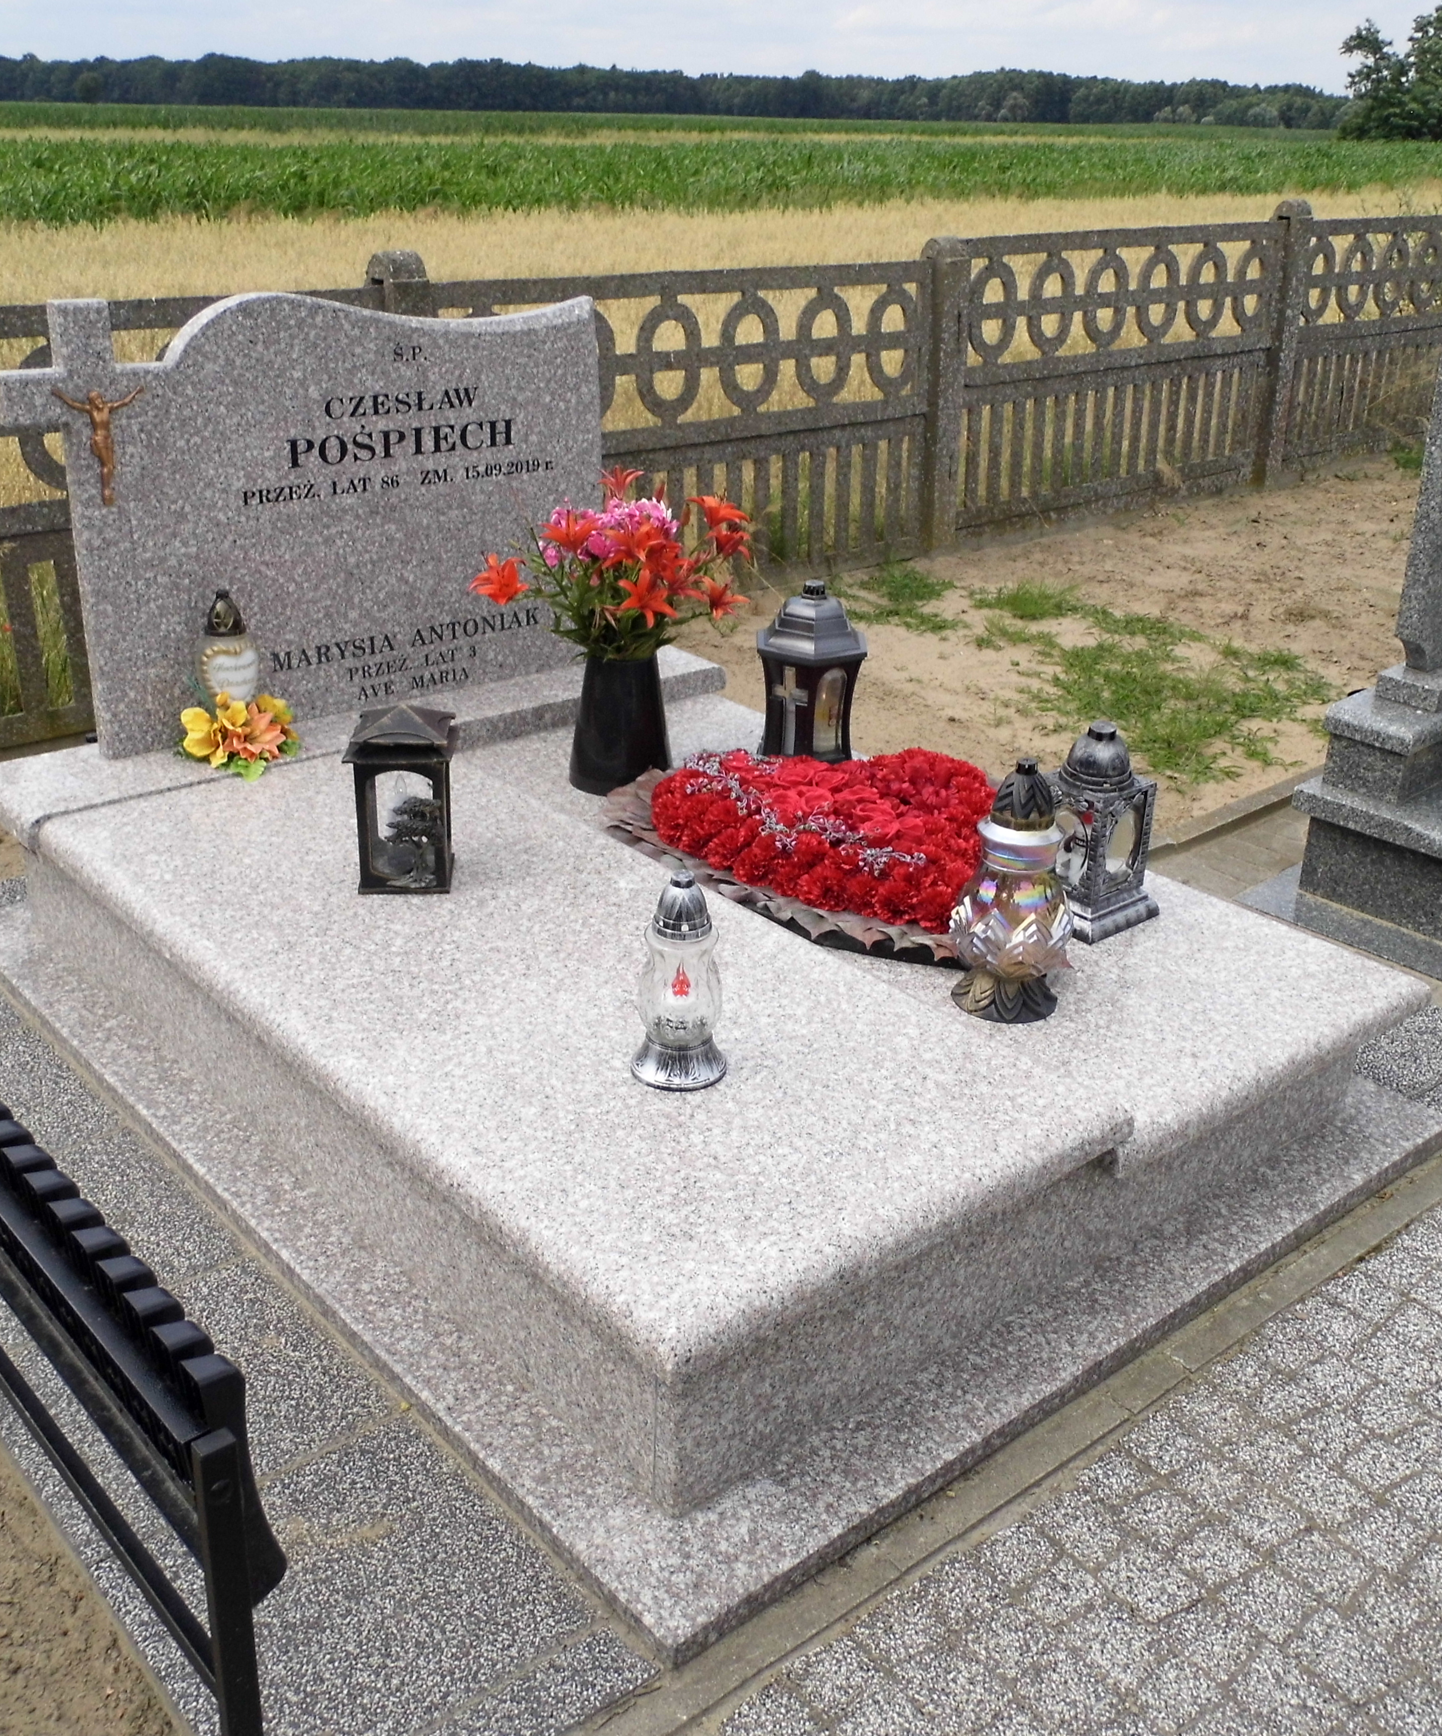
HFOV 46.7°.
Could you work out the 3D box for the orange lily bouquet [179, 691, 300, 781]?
[{"bbox_3d":[-0.926,-0.271,3.192,0.220,0.125,0.165,-11,27,-26],"label":"orange lily bouquet"}]

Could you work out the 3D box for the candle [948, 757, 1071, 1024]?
[{"bbox_3d":[0.430,0.023,2.419,0.178,0.372,0.178,6,24,10],"label":"candle"}]

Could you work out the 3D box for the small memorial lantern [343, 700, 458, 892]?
[{"bbox_3d":[-0.510,-0.126,2.697,0.168,0.284,0.168,0,24,-3],"label":"small memorial lantern"}]

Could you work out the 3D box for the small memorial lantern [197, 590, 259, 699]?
[{"bbox_3d":[-0.955,-0.377,3.210,0.117,0.302,0.115,-13,28,-29],"label":"small memorial lantern"}]

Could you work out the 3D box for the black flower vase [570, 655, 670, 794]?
[{"bbox_3d":[-0.193,-0.295,3.241,0.203,0.252,0.203,0,24,-3],"label":"black flower vase"}]

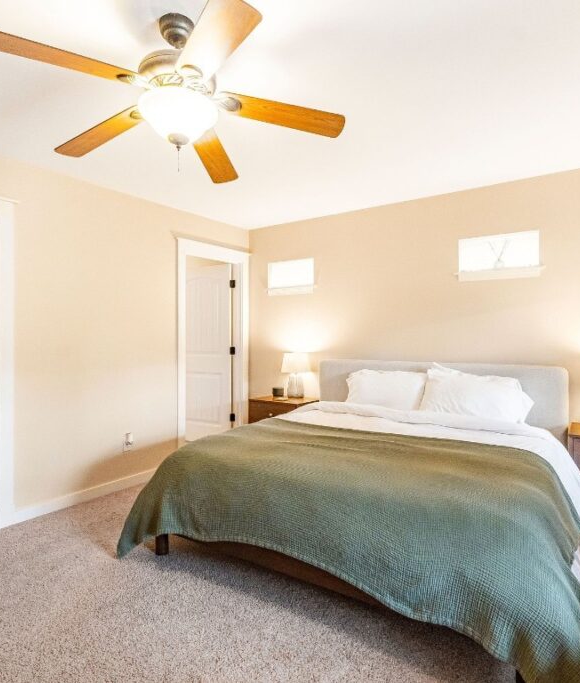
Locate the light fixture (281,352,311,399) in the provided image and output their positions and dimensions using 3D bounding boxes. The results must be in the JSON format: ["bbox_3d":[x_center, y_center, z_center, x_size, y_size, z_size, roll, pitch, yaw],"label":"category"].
[{"bbox_3d":[0.057,0.339,4.299,0.250,0.470,0.200,0,1,36],"label":"light fixture"}]

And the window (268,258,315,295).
[{"bbox_3d":[0.015,-0.676,4.526,0.600,0.350,0.090,0,1,36],"label":"window"}]

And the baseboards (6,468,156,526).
[{"bbox_3d":[-1.464,1.186,3.417,0.020,0.100,1.340,0,1,36],"label":"baseboards"}]

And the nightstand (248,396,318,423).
[{"bbox_3d":[-0.041,0.890,4.290,0.590,0.636,0.426,0,1,36],"label":"nightstand"}]

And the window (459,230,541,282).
[{"bbox_3d":[1.638,-0.663,3.366,0.610,0.350,0.090,0,1,36],"label":"window"}]

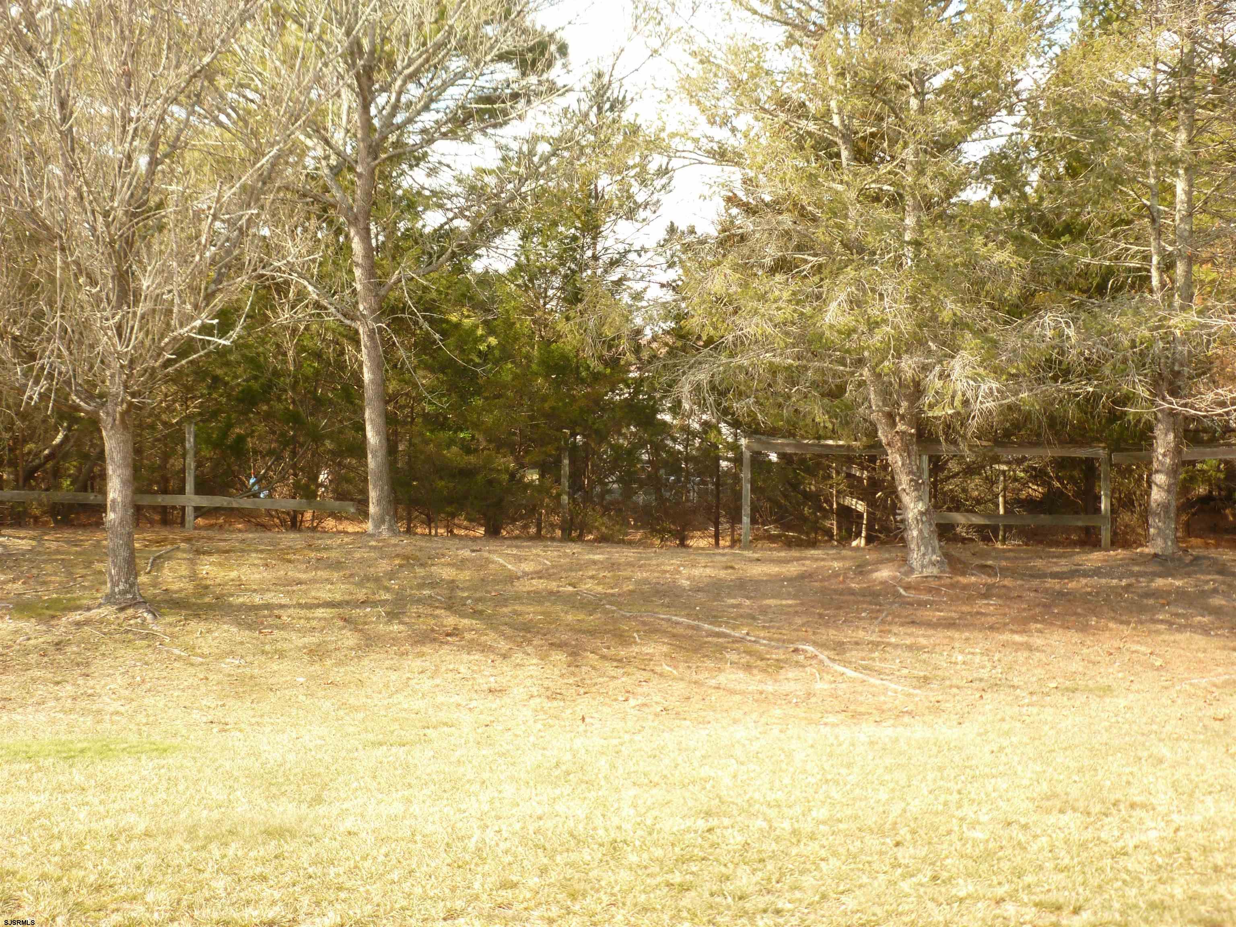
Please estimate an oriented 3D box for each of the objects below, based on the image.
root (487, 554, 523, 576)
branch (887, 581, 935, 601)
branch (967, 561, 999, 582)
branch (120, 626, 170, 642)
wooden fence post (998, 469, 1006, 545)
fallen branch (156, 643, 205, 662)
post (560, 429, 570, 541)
[{"bbox_3d":[-1.283,1.143,18.200,0.120,0.080,1.770,0,1,-16],"label":"root"},{"bbox_3d":[3.051,1.319,16.800,0.180,0.060,1.135,0,1,-14],"label":"branch"},{"bbox_3d":[4.140,1.230,18.200,0.370,0.160,0.500,0,1,0],"label":"branch"},{"bbox_3d":[-3.673,1.327,12.500,0.723,0.040,0.070,0,1,44],"label":"branch"},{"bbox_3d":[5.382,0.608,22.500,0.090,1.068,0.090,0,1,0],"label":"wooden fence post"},{"bbox_3d":[-3.214,1.386,11.800,0.100,0.050,0.831,0,1,-38],"label":"fallen branch"},{"bbox_3d":[-0.698,0.291,21.300,0.100,1.478,0.100,0,1,-3],"label":"post"}]

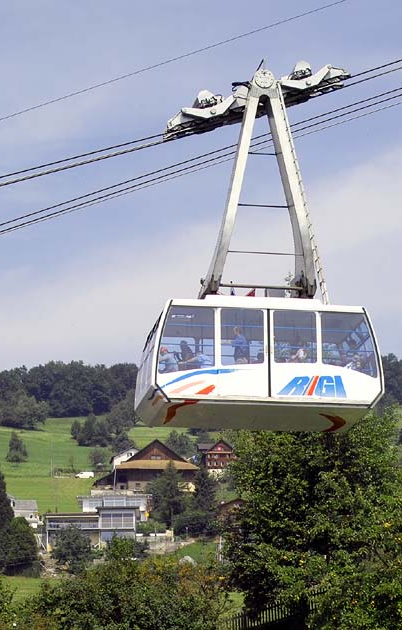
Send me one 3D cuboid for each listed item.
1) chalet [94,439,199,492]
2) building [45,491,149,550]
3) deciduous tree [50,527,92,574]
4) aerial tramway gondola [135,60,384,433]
[{"bbox_3d":[-11.761,34.936,440.000,22.850,12.290,17.000,0,-15,0],"label":"chalet"},{"bbox_3d":[-17.855,36.396,348.000,17.340,11.240,13.000,0,-15,0],"label":"building"},{"bbox_3d":[-21.255,38.747,328.000,6.080,7.760,6.080,0,-15,0],"label":"deciduous tree"},{"bbox_3d":[1.383,-1.946,49.864,5.560,9.450,2.830,3,-15,-10],"label":"aerial tramway gondola"}]

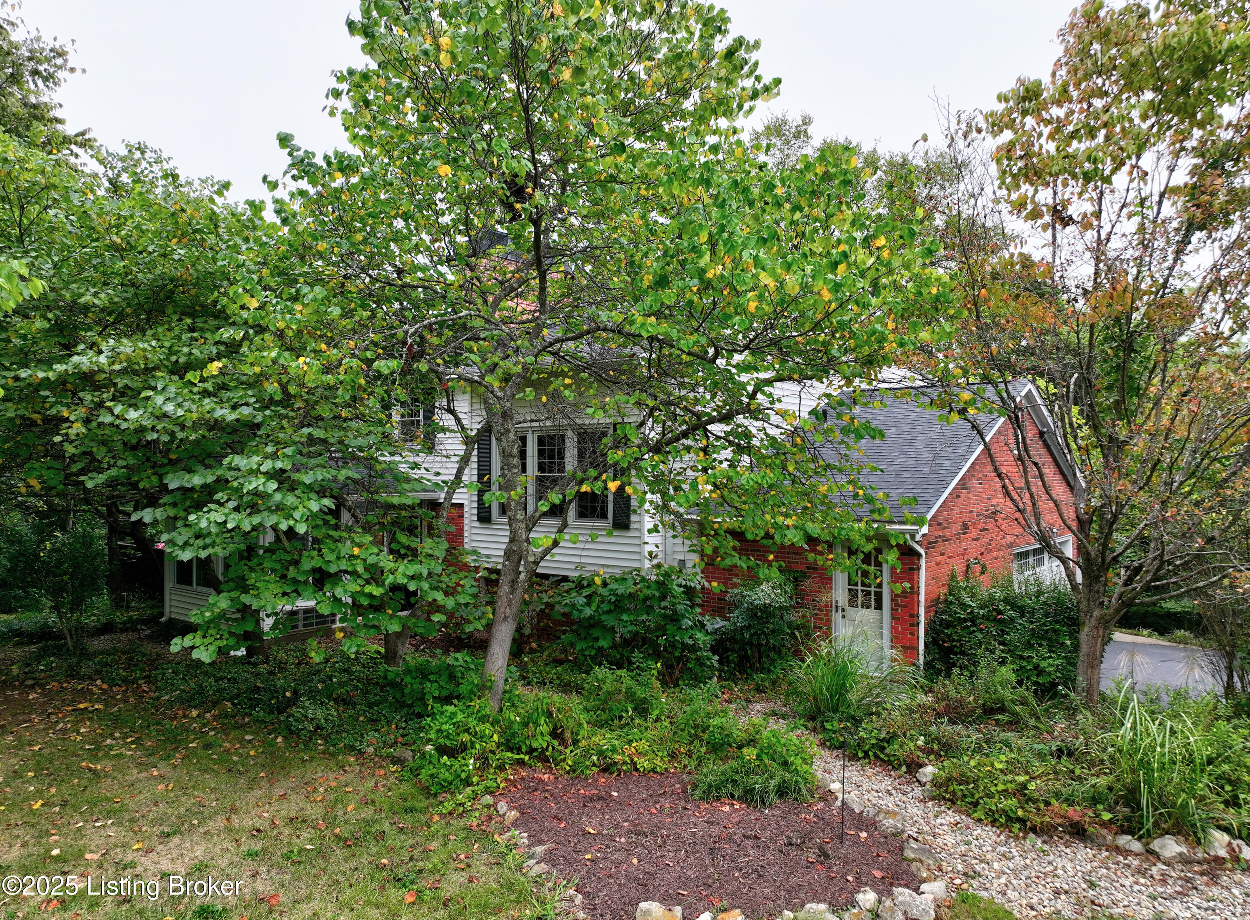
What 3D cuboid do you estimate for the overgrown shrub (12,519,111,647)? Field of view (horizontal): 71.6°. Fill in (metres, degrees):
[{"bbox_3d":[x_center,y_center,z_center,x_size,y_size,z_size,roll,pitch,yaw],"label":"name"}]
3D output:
[{"bbox_3d":[-10.273,2.299,15.819,1.600,2.320,1.500,0,-1,-33],"label":"overgrown shrub"}]

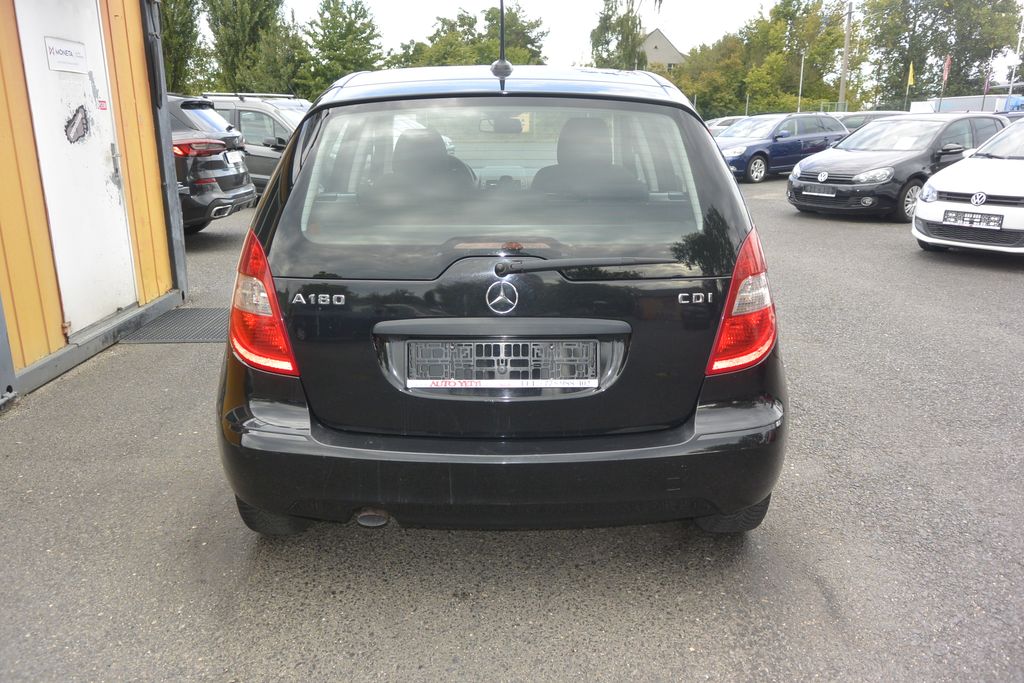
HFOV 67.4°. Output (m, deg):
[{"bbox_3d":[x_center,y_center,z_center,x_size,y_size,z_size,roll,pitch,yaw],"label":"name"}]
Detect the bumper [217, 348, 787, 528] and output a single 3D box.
[{"bbox_3d":[-0.028,0.316,2.370,1.730,0.470,0.430,0,16,-1],"label":"bumper"}]

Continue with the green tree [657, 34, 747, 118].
[{"bbox_3d":[9.300,-12.223,37.579,4.400,5.200,4.200,0,16,-1],"label":"green tree"}]

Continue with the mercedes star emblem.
[{"bbox_3d":[-0.026,-0.122,2.125,0.090,0.090,0.015,0,6,-1],"label":"mercedes star emblem"}]

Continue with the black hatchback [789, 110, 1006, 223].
[{"bbox_3d":[6.000,-2.674,11.638,4.200,1.480,1.800,-10,19,-32],"label":"black hatchback"}]

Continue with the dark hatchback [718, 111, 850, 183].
[{"bbox_3d":[6.240,-4.681,18.459,4.550,1.500,1.780,-11,19,-32],"label":"dark hatchback"}]

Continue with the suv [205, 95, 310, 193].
[{"bbox_3d":[-3.400,-2.897,11.864,4.500,1.780,1.840,14,22,40],"label":"suv"}]

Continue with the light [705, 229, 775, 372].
[{"bbox_3d":[0.680,-0.120,2.257,0.245,0.380,0.260,0,16,-1],"label":"light"}]

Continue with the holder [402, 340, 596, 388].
[{"bbox_3d":[-0.026,0.062,2.160,0.535,0.135,0.025,0,16,-1],"label":"holder"}]

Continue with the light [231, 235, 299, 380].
[{"bbox_3d":[-0.730,-0.116,2.259,0.245,0.380,0.260,0,16,-1],"label":"light"}]

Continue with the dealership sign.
[{"bbox_3d":[-2.700,-1.735,4.670,0.010,0.185,0.430,0,16,0],"label":"dealership sign"}]

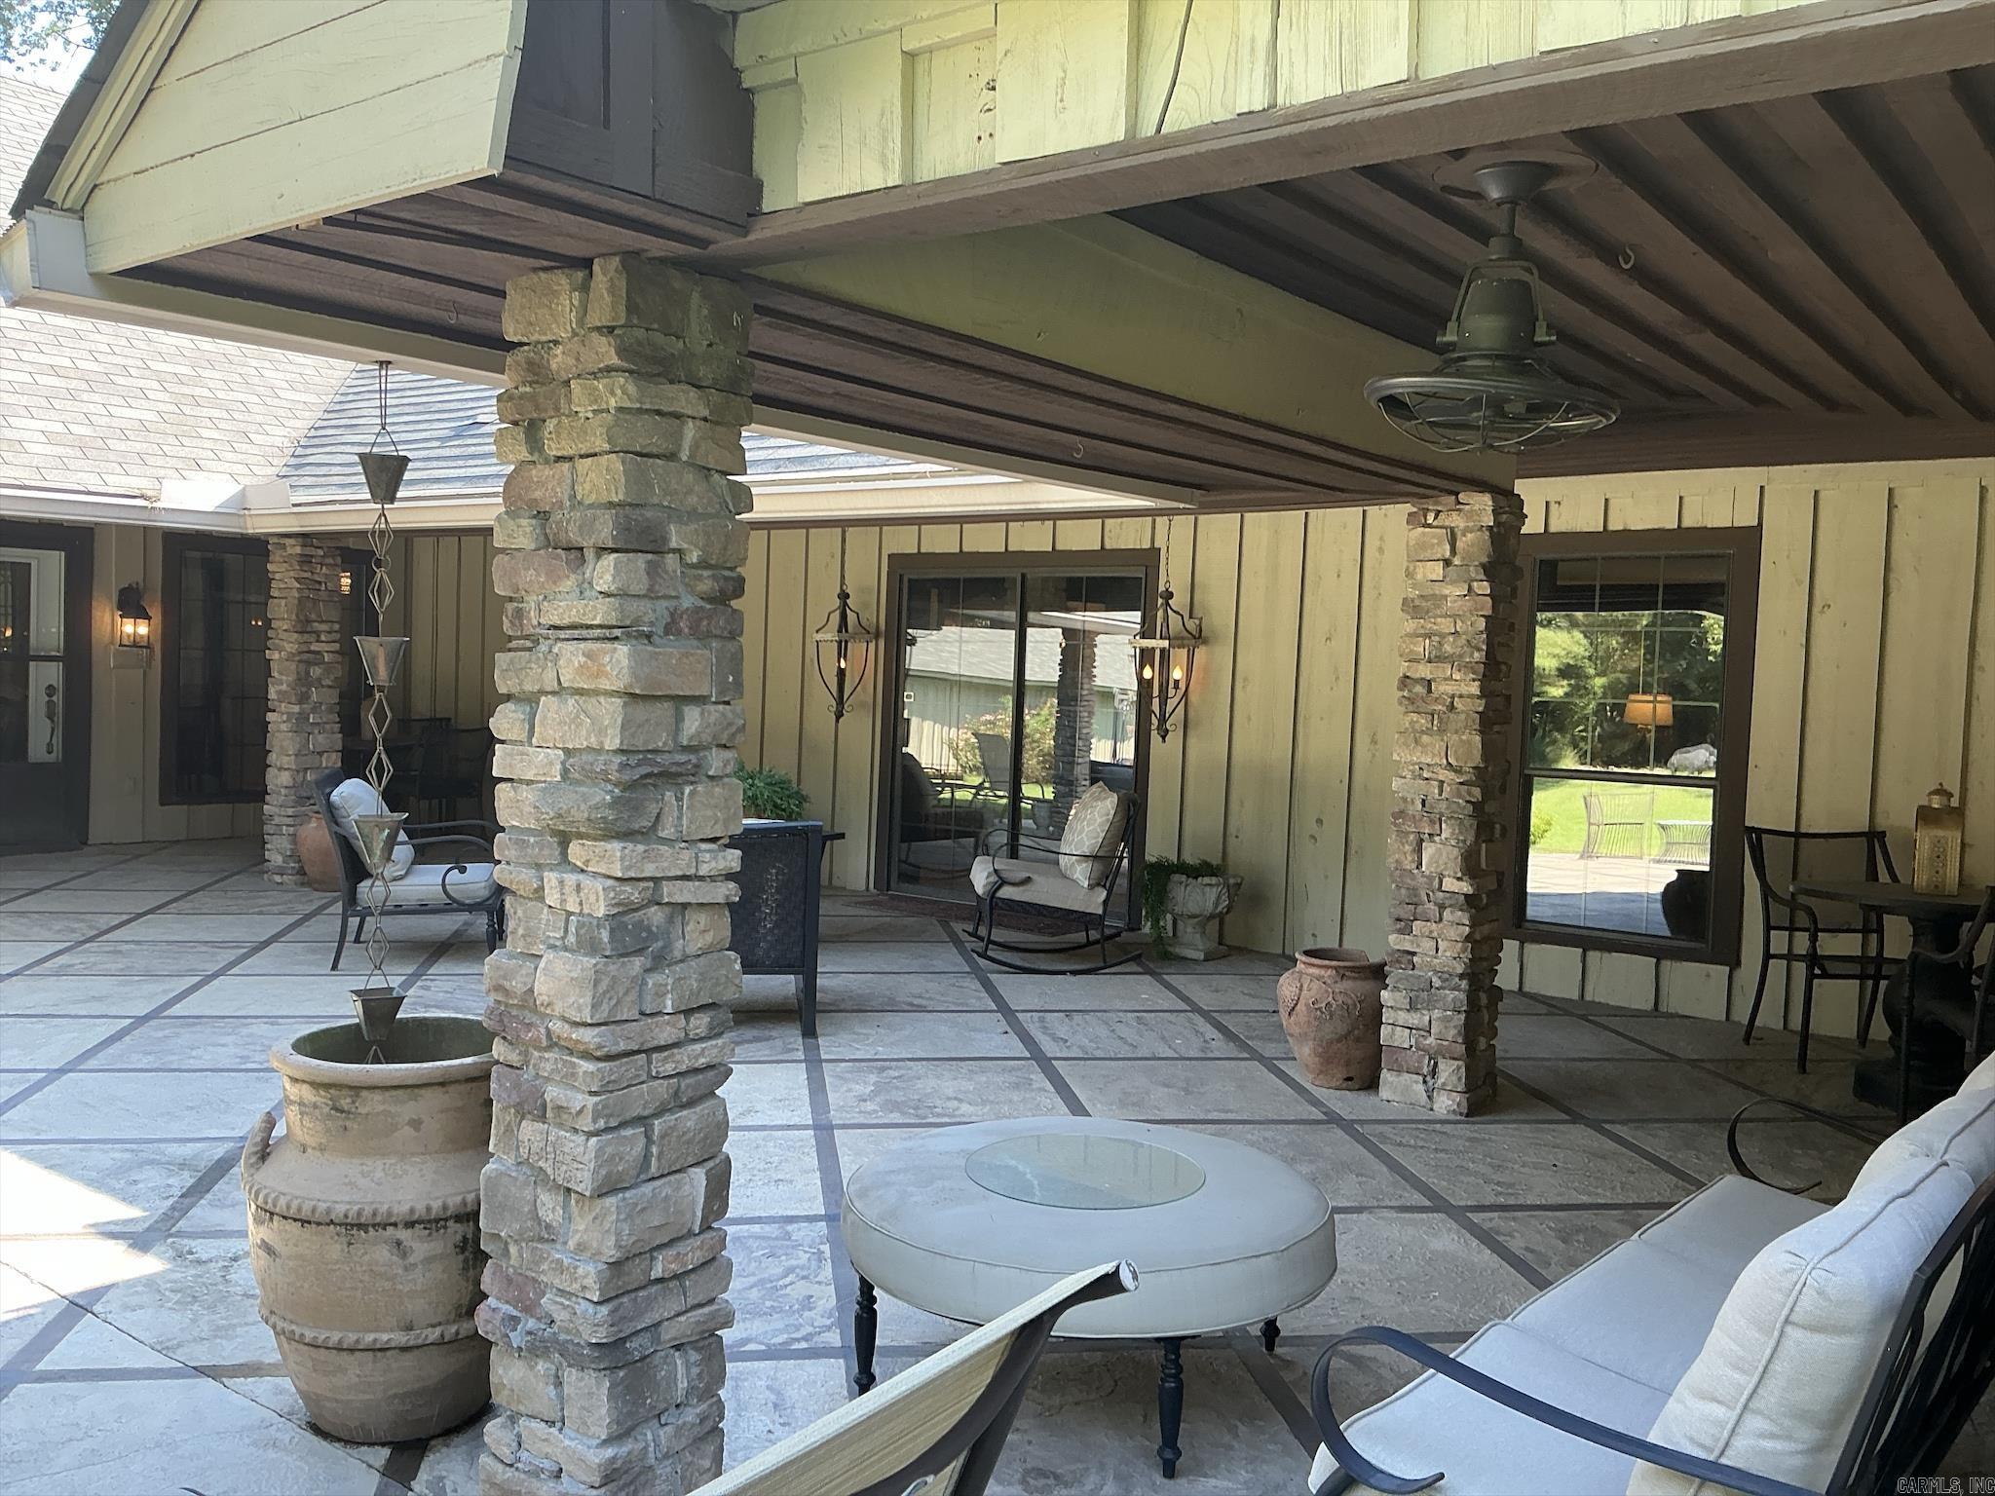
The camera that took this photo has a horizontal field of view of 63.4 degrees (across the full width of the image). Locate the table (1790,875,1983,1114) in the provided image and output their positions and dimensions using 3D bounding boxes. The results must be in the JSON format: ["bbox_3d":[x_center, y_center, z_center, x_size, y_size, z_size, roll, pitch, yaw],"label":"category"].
[{"bbox_3d":[3.585,0.935,6.227,1.000,0.739,1.000,4,4,30],"label":"table"}]

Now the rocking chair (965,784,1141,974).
[{"bbox_3d":[0.277,0.628,8.153,0.870,0.914,0.650,1,3,-6],"label":"rocking chair"}]

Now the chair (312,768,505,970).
[{"bbox_3d":[-2.815,0.555,7.818,0.840,0.899,0.760,1,3,-14],"label":"chair"}]

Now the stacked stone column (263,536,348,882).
[{"bbox_3d":[-4.284,-0.242,10.022,0.335,2.139,0.335,4,4,36],"label":"stacked stone column"}]

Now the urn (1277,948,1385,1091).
[{"bbox_3d":[1.302,1.008,6.034,0.485,0.470,0.485,3,3,13],"label":"urn"}]

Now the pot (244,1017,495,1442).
[{"bbox_3d":[-1.202,0.950,3.221,0.570,0.752,0.540,1,4,-20],"label":"pot"}]

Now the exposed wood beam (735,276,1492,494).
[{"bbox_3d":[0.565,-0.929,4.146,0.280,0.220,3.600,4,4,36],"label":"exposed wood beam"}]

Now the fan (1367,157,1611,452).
[{"bbox_3d":[0.976,-0.841,3.109,0.485,0.527,0.485,3,3,17],"label":"fan"}]

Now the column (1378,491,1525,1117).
[{"bbox_3d":[1.624,0.196,5.750,0.325,2.144,0.325,4,4,36],"label":"column"}]

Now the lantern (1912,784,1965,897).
[{"bbox_3d":[3.655,0.353,6.263,0.160,0.423,0.150,4,4,30],"label":"lantern"}]

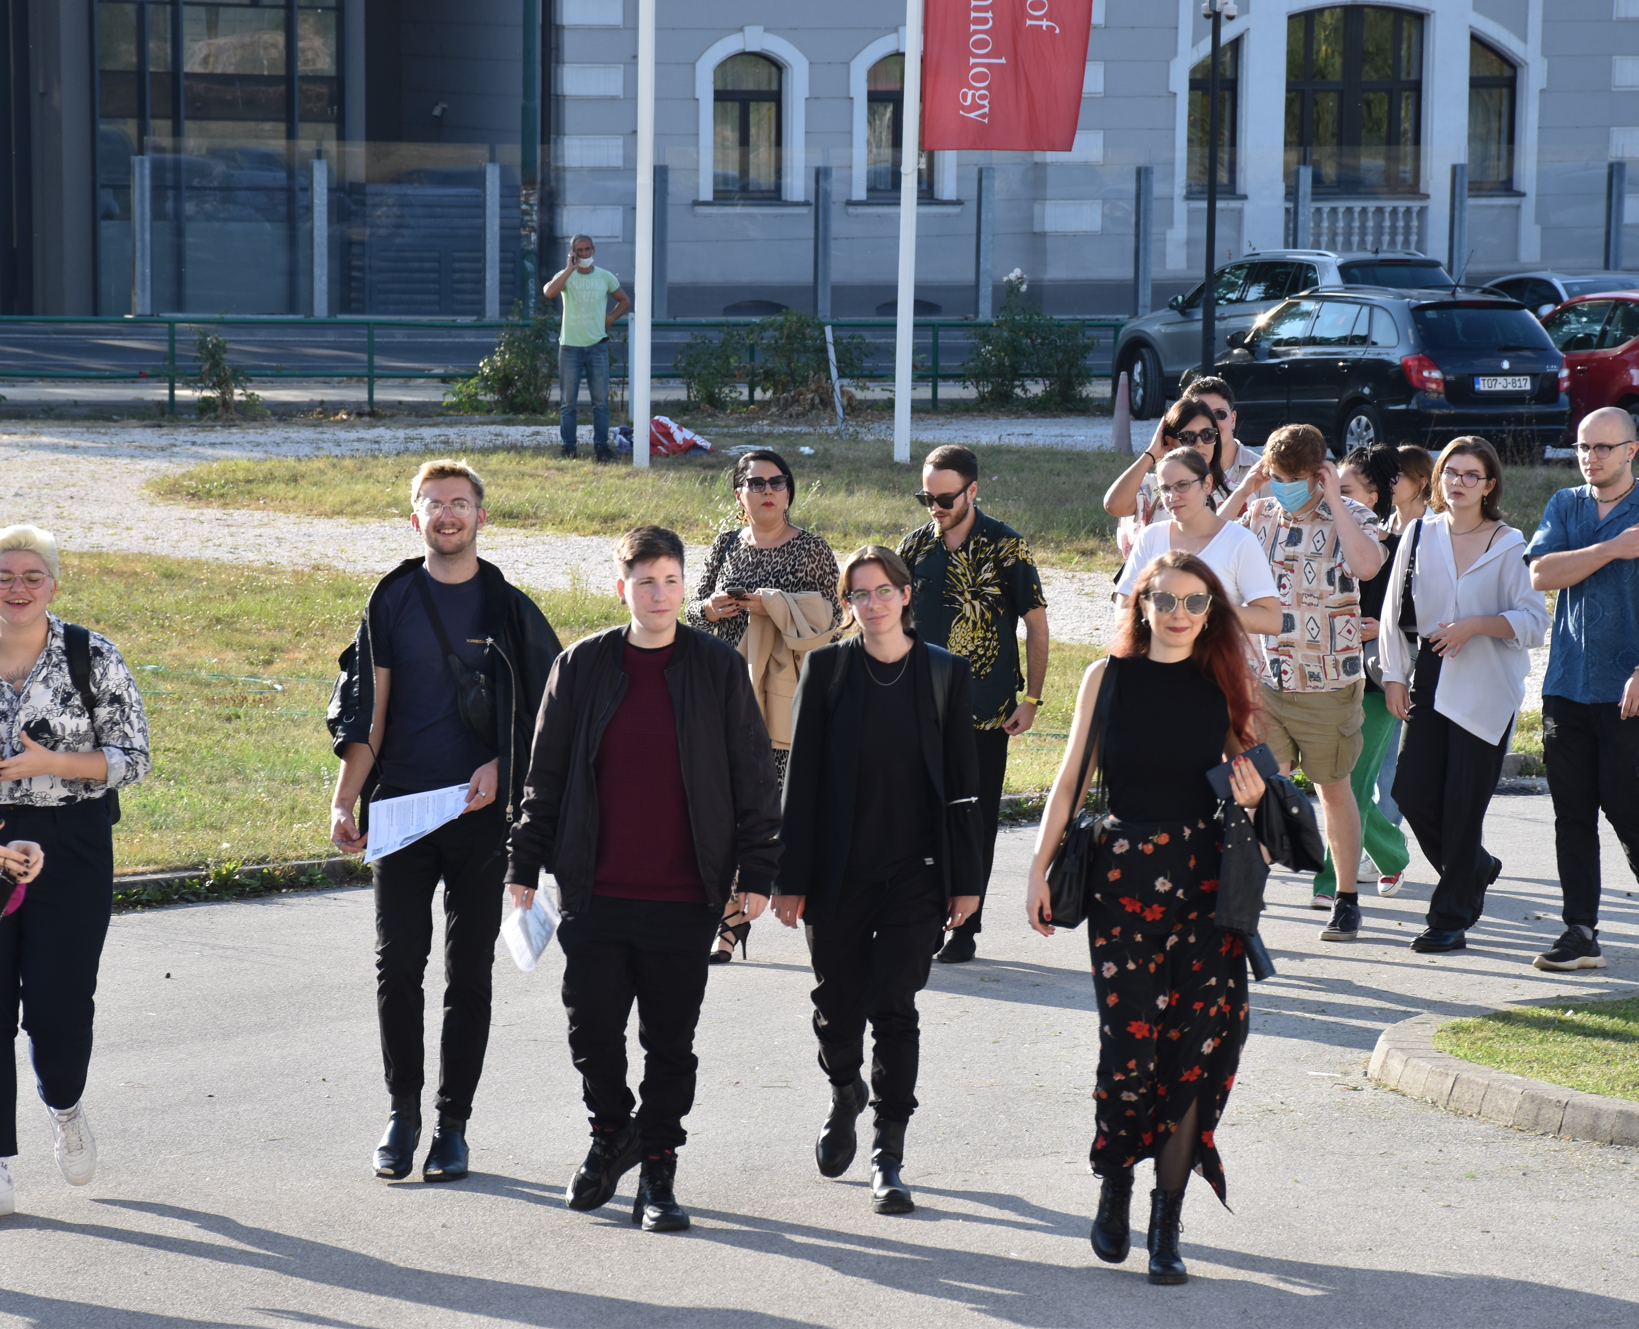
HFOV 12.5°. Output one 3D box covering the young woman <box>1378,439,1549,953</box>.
[{"bbox_3d":[2.153,0.104,25.050,0.520,1.710,0.440,3,5,32],"label":"young woman"}]

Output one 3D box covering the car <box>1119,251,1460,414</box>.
[{"bbox_3d":[4.460,-3.080,70.500,1.880,1.660,4.480,-1,5,-25],"label":"car"}]

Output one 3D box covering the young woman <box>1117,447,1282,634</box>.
[{"bbox_3d":[1.223,0.147,24.300,0.540,1.690,0.380,2,4,22],"label":"young woman"}]

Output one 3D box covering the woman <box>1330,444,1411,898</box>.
[{"bbox_3d":[1.960,0.031,27.000,0.480,1.650,0.500,4,5,40],"label":"woman"}]

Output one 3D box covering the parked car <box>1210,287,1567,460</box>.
[{"bbox_3d":[4.850,-2.590,66.100,1.680,1.500,4.240,-1,4,-28],"label":"parked car"}]

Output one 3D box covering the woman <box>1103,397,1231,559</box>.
[{"bbox_3d":[1.339,-0.117,28.000,0.580,1.740,0.420,0,4,-5],"label":"woman"}]

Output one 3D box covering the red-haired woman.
[{"bbox_3d":[0.766,0.596,17.550,0.560,1.710,0.450,1,4,5],"label":"red-haired woman"}]

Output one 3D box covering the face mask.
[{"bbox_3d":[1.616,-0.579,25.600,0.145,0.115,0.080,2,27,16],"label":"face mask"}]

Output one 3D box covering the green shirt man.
[{"bbox_3d":[-1.881,-2.568,60.400,0.680,1.780,0.420,0,4,-3],"label":"green shirt man"}]

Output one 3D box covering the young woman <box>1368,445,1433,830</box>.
[{"bbox_3d":[2.167,-0.012,28.000,0.480,1.630,0.470,-3,6,-45],"label":"young woman"}]

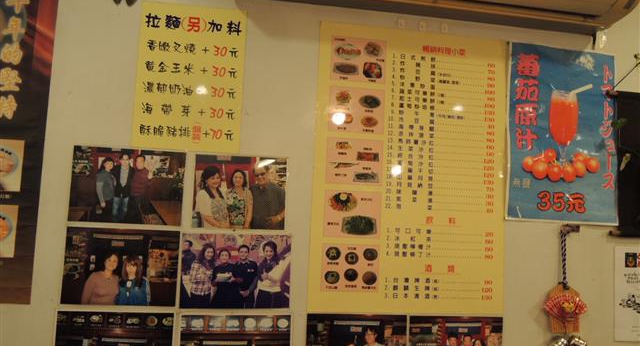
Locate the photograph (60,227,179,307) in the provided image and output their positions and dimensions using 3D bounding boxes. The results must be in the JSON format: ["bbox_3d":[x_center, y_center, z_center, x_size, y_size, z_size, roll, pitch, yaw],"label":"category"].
[{"bbox_3d":[-0.371,0.177,0.832,0.204,0.141,0.004,3,-4,-8],"label":"photograph"}]

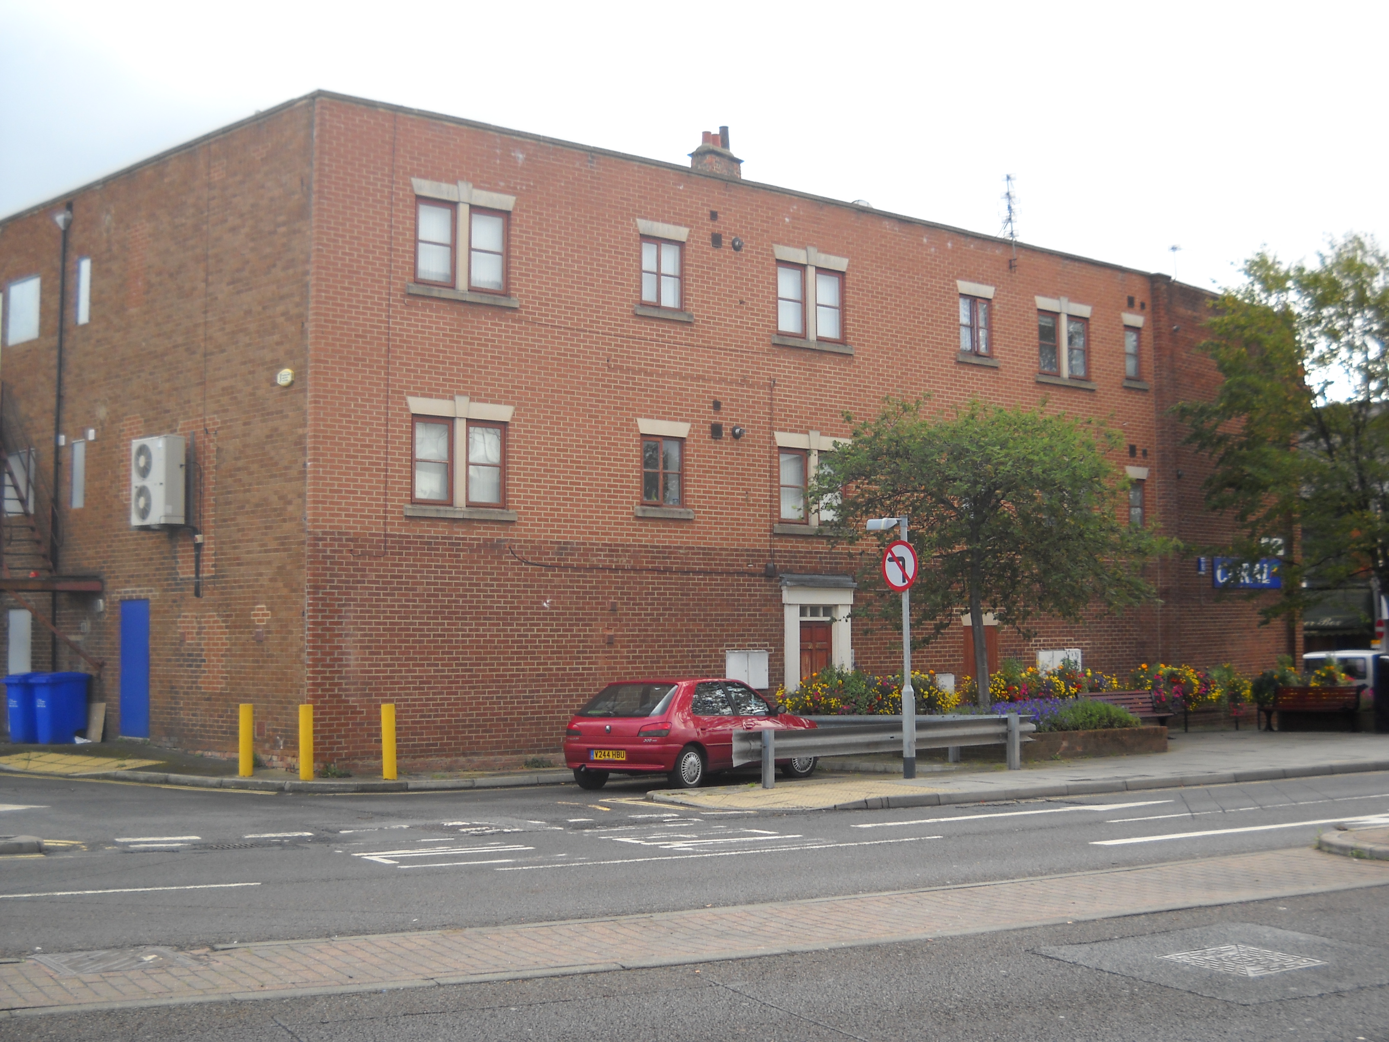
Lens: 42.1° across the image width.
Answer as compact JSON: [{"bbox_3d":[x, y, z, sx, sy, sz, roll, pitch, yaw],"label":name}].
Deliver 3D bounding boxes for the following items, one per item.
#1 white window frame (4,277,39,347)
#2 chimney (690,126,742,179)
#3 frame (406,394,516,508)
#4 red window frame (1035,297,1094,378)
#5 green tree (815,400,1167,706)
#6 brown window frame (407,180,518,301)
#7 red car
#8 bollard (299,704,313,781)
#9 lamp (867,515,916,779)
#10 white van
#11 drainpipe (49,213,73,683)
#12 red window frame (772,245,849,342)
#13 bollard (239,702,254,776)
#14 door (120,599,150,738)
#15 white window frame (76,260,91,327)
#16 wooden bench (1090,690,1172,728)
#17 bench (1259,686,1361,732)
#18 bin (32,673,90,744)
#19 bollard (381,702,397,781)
[{"bbox_3d":[-10.729,-3.337,28.888,0.120,1.040,1.200,3,-5,-44],"label":"white window frame"},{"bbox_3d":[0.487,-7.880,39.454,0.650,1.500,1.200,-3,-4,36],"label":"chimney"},{"bbox_3d":[-3.097,-0.919,24.163,1.650,1.460,0.160,3,-5,-41],"label":"frame"},{"bbox_3d":[6.724,-3.315,32.814,1.620,1.450,0.160,3,-5,-41],"label":"red window frame"},{"bbox_3d":[4.143,0.509,25.300,4.700,4.400,4.400,0,-4,0],"label":"green tree"},{"bbox_3d":[-3.087,-3.822,24.362,1.650,1.460,0.160,3,-5,-41],"label":"brown window frame"},{"bbox_3d":[0.102,2.741,23.680,1.700,1.380,4.000,-3,-4,35],"label":"red car"},{"bbox_3d":[-4.716,2.694,21.950,0.168,0.917,0.168,0,-4,0],"label":"bollard"},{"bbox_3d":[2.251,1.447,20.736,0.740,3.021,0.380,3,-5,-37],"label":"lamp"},{"bbox_3d":[15.134,3.953,42.446,4.400,1.780,1.750,-2,-4,28],"label":"white van"},{"bbox_3d":[-9.830,-0.830,27.900,0.200,8.100,0.270,4,-5,-44],"label":"drainpipe"},{"bbox_3d":[1.829,-3.585,28.777,1.620,1.380,0.130,3,-5,-41],"label":"red window frame"},{"bbox_3d":[-5.488,2.688,22.100,0.168,0.893,0.168,0,-4,0],"label":"bollard"},{"bbox_3d":[-7.961,2.100,25.705,0.080,1.960,0.850,3,-5,-44],"label":"door"},{"bbox_3d":[-9.384,-3.519,27.750,0.100,1.040,0.460,3,-5,-43],"label":"white window frame"},{"bbox_3d":[7.238,3.261,30.066,1.860,0.810,0.600,3,-5,-39],"label":"wooden bench"},{"bbox_3d":[10.954,3.361,32.160,0.620,0.810,1.720,3,-5,-44],"label":"bench"},{"bbox_3d":[-9.163,2.689,26.253,0.720,1.060,0.580,3,-5,-44],"label":"bin"},{"bbox_3d":[-3.747,2.711,22.150,0.168,0.928,0.168,0,-4,0],"label":"bollard"}]

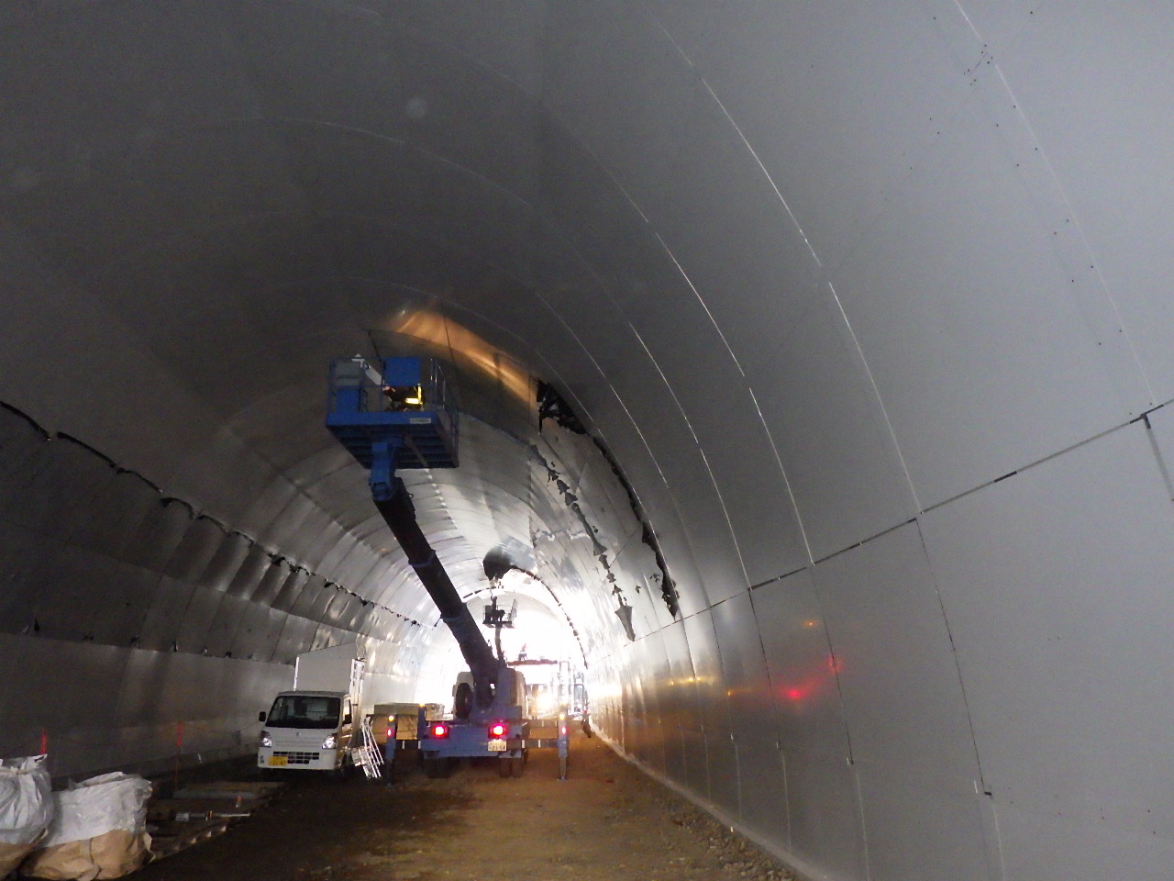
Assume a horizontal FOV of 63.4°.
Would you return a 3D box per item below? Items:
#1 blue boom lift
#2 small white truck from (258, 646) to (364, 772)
[{"bbox_3d":[-3.033,3.283,20.823,3.720,7.500,9.000,1,-14,-3],"label":"blue boom lift"},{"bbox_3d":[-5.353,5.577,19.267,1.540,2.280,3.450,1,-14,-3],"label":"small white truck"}]

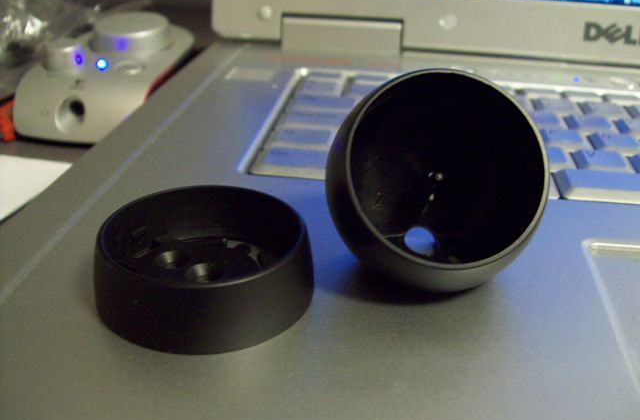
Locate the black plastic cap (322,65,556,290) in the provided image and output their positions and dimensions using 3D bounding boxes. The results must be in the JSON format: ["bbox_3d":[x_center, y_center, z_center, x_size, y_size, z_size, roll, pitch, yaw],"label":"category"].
[{"bbox_3d":[0.027,-0.006,0.160,0.051,0.051,0.037,2,-10,-2],"label":"black plastic cap"}]

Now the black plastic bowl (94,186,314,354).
[{"bbox_3d":[-0.027,0.011,0.155,0.051,0.015,0.051,2,28,-1],"label":"black plastic bowl"}]

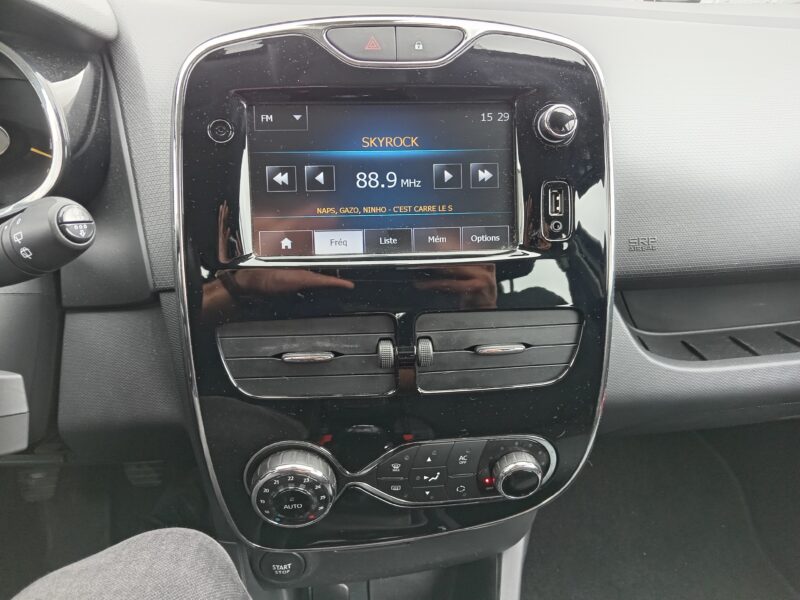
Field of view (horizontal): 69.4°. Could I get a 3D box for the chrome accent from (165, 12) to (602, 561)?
[{"bbox_3d":[0.000,-0.006,0.341,0.257,0.313,0.035,-2,4,-4],"label":"chrome accent"}]

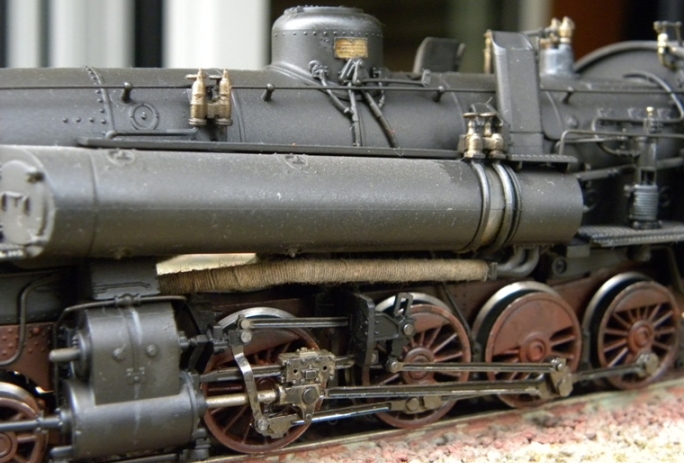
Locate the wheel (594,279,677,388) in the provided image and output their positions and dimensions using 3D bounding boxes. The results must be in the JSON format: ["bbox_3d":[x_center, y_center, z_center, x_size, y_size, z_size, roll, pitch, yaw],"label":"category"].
[{"bbox_3d":[0.041,0.015,0.145,0.017,0.017,0.003,-4,9,-28],"label":"wheel"}]

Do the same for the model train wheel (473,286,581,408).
[{"bbox_3d":[0.025,0.016,0.136,0.017,0.017,0.003,-4,9,-28],"label":"model train wheel"}]

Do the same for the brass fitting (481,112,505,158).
[{"bbox_3d":[0.019,-0.012,0.126,0.002,0.006,0.003,-4,9,-28],"label":"brass fitting"}]

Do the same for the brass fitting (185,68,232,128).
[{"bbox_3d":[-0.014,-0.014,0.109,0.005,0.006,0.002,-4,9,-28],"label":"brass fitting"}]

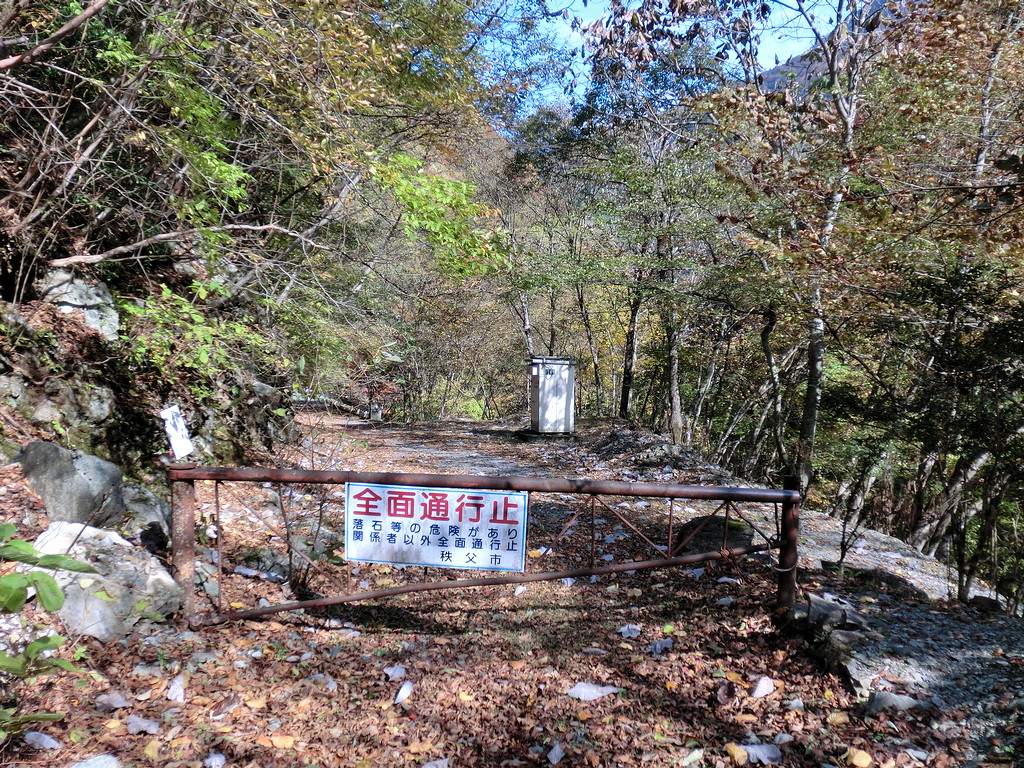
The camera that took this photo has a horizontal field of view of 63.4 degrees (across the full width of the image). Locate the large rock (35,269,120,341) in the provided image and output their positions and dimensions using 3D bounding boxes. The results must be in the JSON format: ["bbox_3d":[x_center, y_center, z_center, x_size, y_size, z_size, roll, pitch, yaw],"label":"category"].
[{"bbox_3d":[-4.092,-0.758,7.800,0.750,0.600,0.550,-1,3,-22],"label":"large rock"}]

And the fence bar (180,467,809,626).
[{"bbox_3d":[-0.266,1.029,5.060,3.870,1.000,0.150,0,3,9],"label":"fence bar"}]

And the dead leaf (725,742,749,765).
[{"bbox_3d":[0.922,1.521,3.400,0.075,0.050,0.100,-1,3,-27],"label":"dead leaf"}]

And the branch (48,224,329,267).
[{"bbox_3d":[-3.124,-1.328,8.000,2.650,0.380,0.600,0,3,-9],"label":"branch"}]

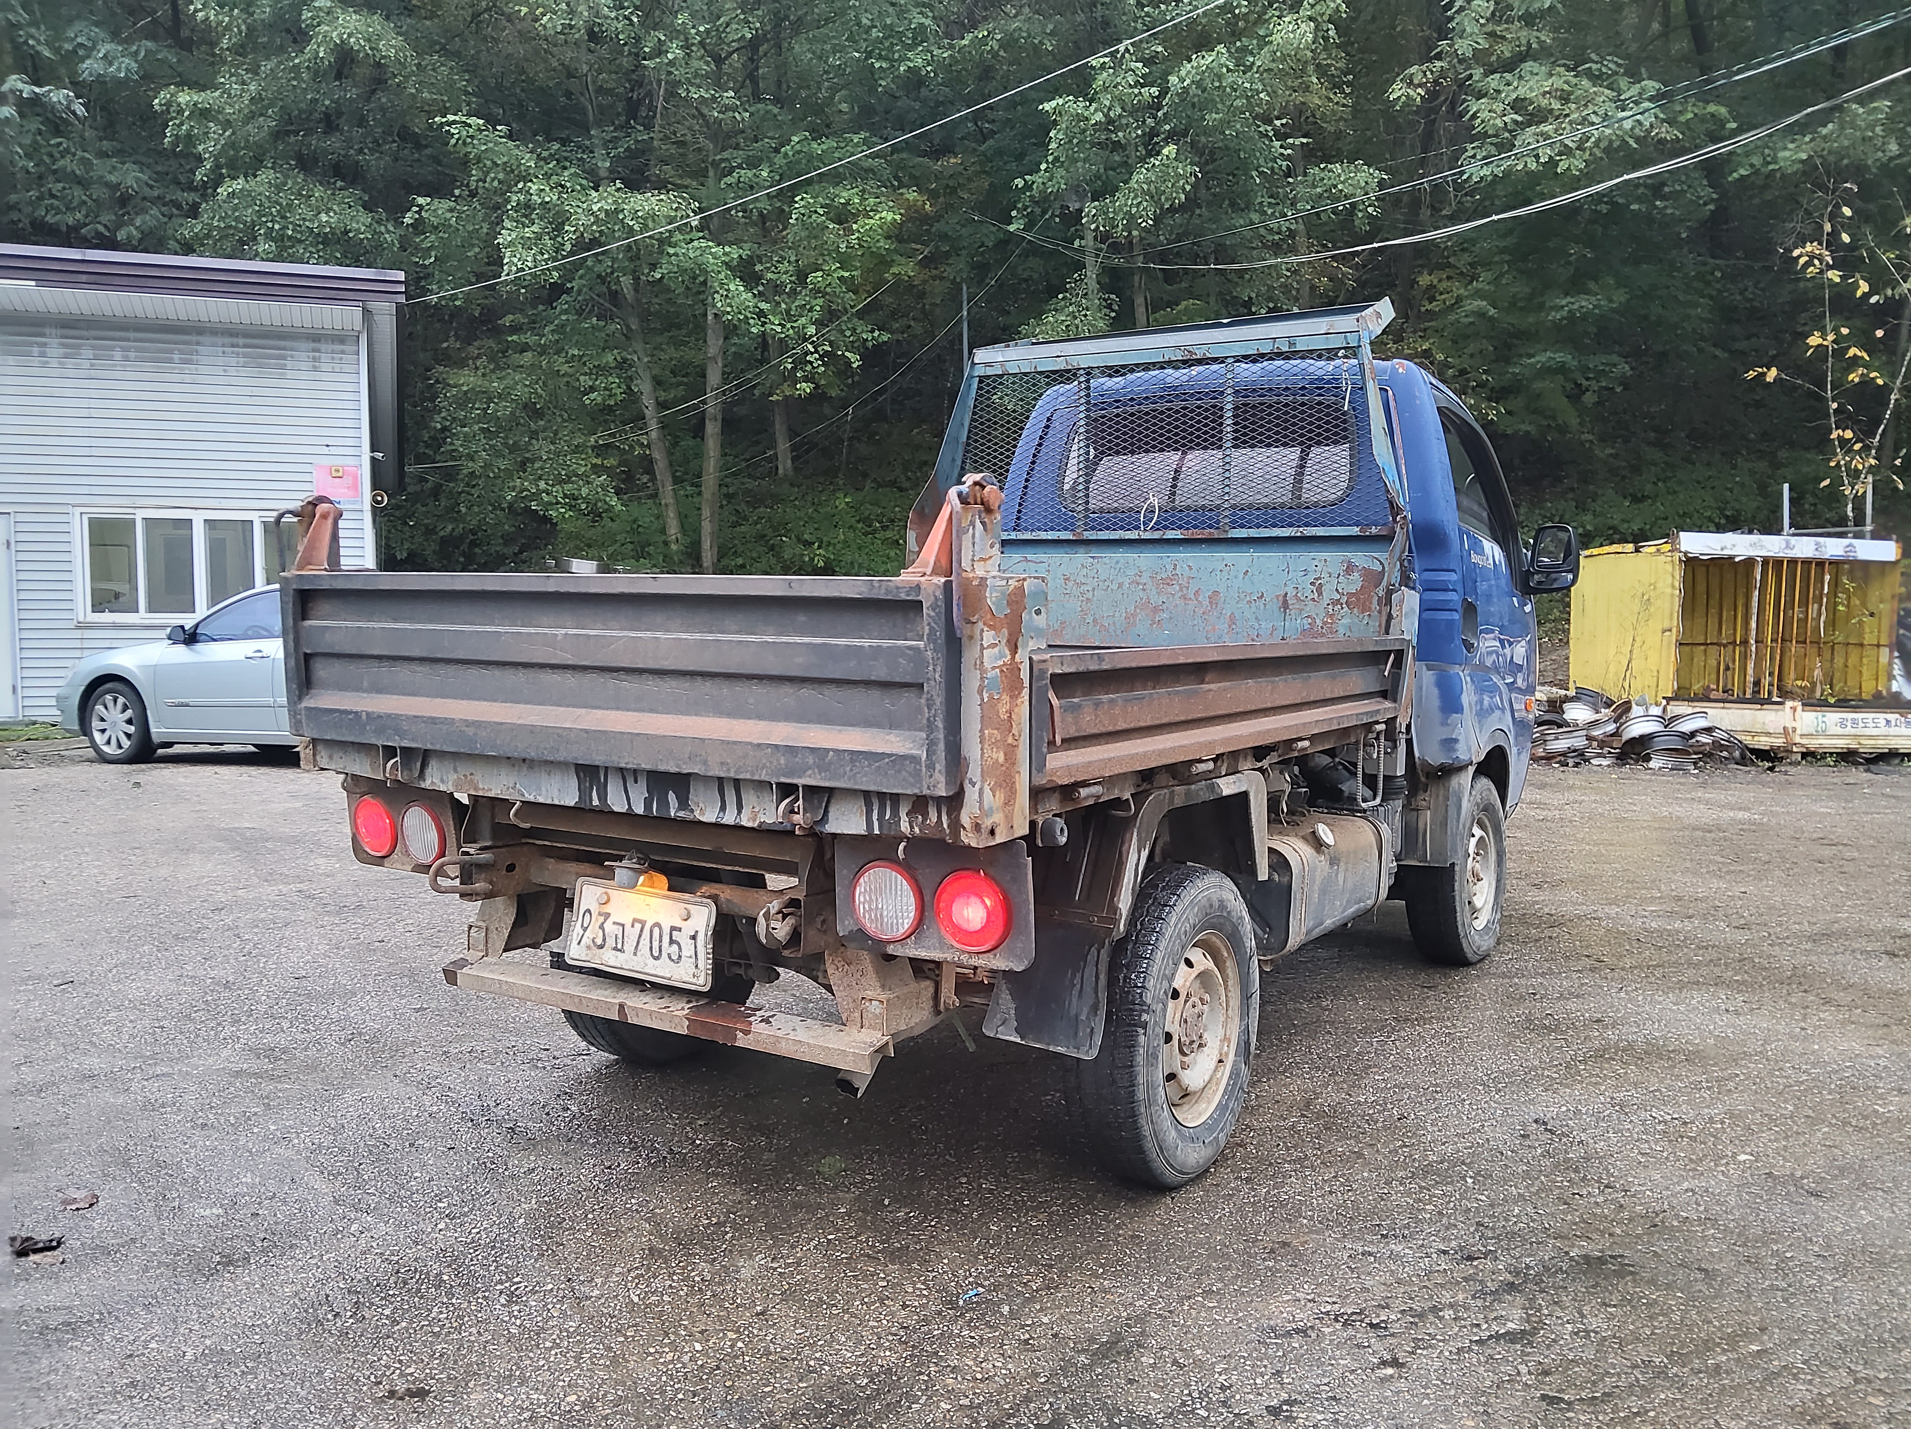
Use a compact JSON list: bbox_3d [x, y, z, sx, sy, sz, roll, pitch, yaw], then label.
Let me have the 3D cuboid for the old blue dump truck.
[{"bbox_3d":[0.526,-0.181,4.511,1.900,2.150,4.620,3,5,32],"label":"old blue dump truck"}]

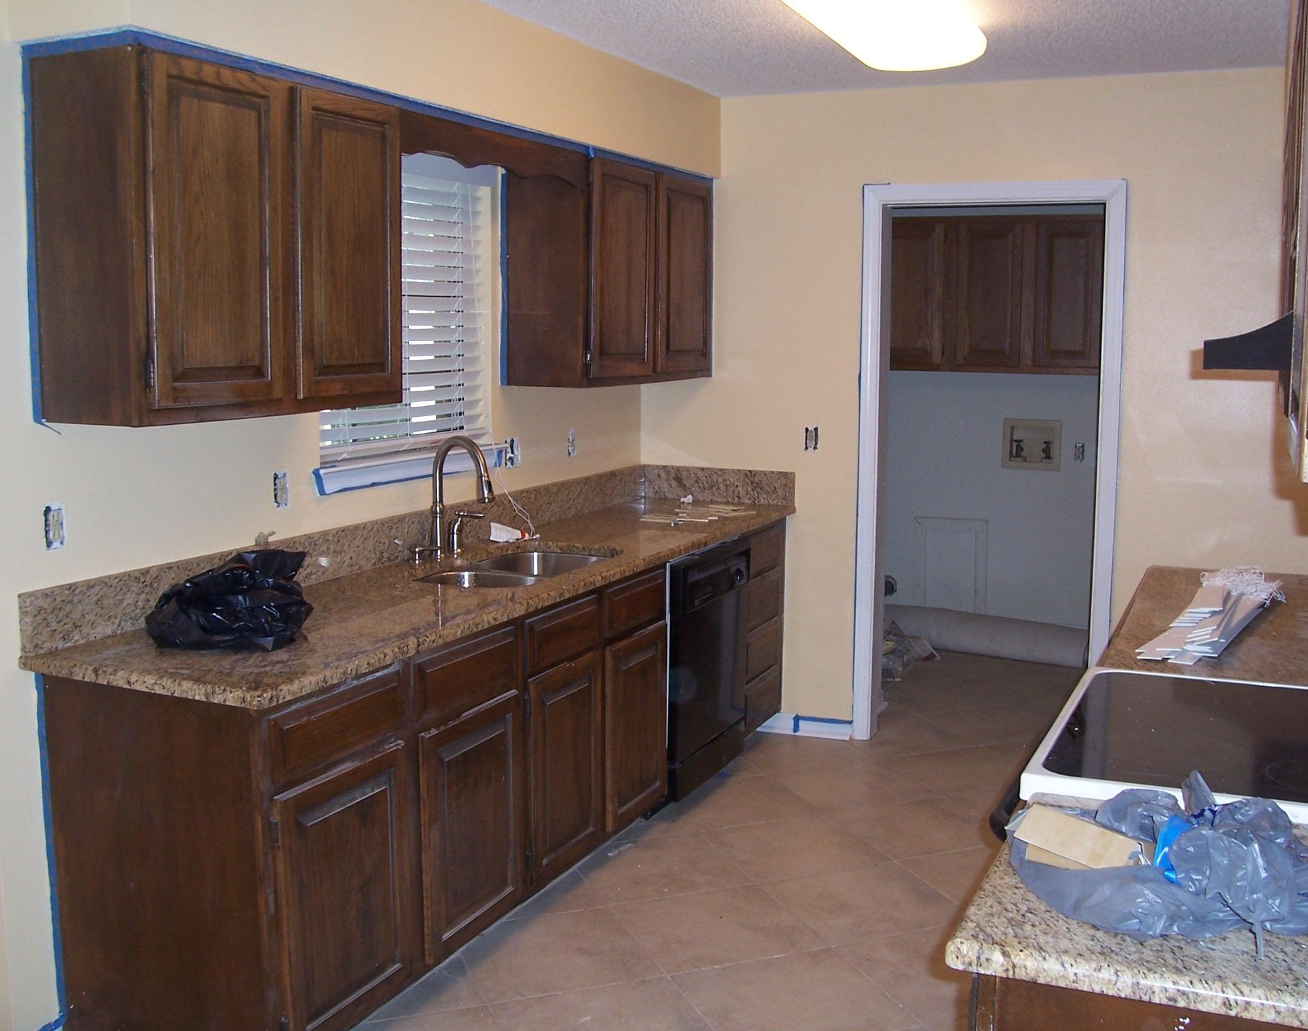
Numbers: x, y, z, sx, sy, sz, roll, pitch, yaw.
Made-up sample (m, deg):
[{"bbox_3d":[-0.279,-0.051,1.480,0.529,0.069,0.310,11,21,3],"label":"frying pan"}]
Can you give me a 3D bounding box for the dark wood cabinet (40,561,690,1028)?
[{"bbox_3d":[-0.636,0.656,3.562,0.615,0.852,1.901,4,8,25],"label":"dark wood cabinet"}]

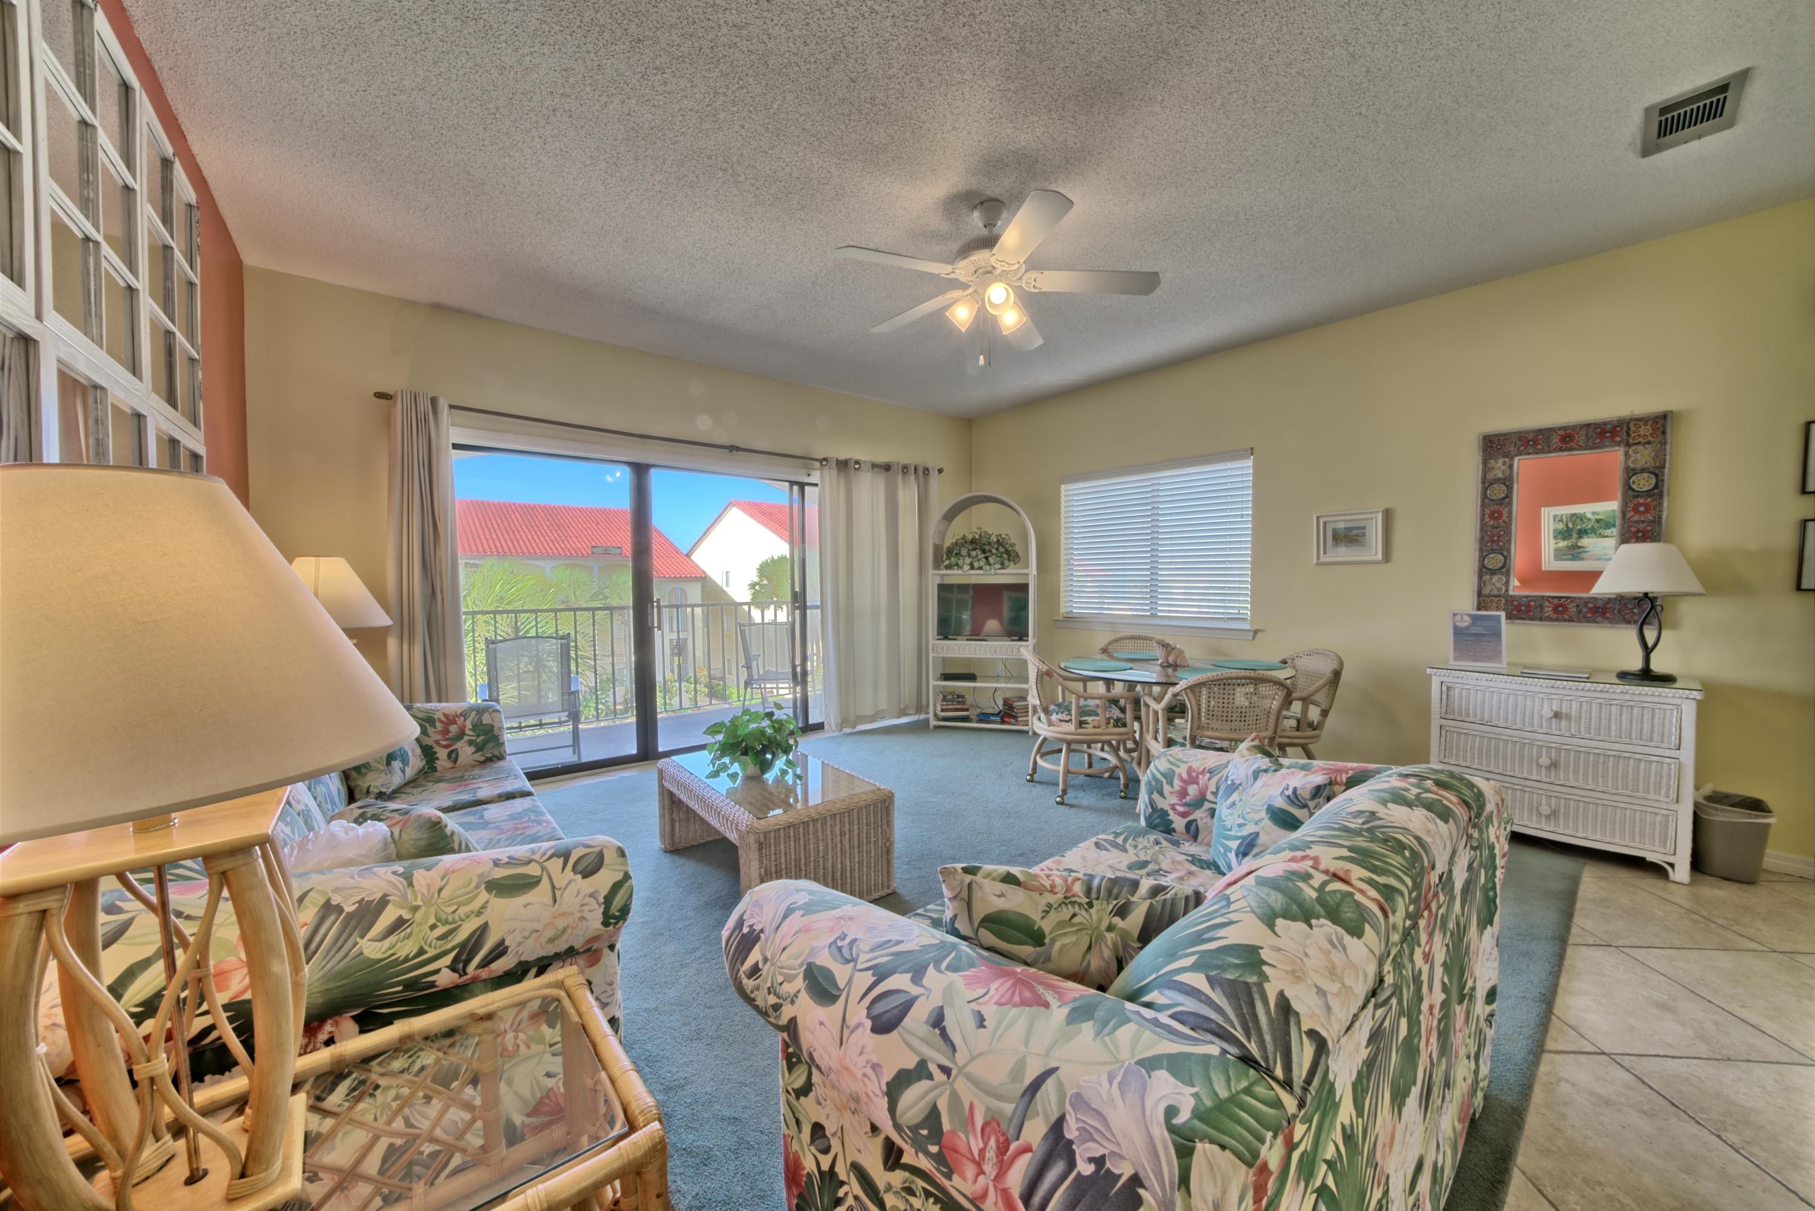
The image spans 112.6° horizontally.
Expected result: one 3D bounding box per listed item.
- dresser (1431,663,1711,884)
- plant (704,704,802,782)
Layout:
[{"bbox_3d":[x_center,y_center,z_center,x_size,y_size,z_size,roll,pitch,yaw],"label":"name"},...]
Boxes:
[{"bbox_3d":[3.039,0.706,2.854,0.410,0.775,0.830,-3,4,-39],"label":"dresser"},{"bbox_3d":[-0.654,0.589,2.607,0.410,0.320,0.400,0,2,0],"label":"plant"}]

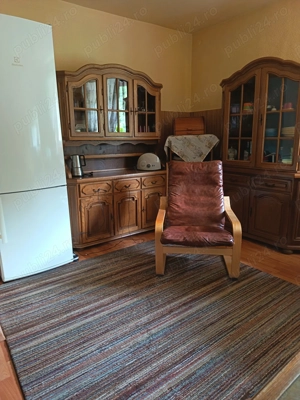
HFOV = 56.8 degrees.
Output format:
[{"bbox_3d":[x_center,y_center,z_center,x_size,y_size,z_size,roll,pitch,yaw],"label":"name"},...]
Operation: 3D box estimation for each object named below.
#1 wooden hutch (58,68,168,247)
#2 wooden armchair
[{"bbox_3d":[-0.394,-0.542,3.311,1.240,1.930,0.480,-10,16,-35],"label":"wooden hutch"},{"bbox_3d":[0.442,0.119,2.661,0.705,0.915,0.820,1,13,6],"label":"wooden armchair"}]

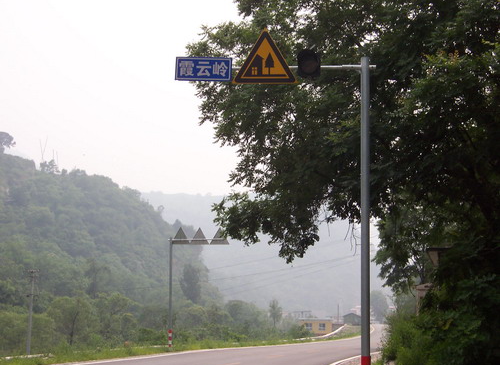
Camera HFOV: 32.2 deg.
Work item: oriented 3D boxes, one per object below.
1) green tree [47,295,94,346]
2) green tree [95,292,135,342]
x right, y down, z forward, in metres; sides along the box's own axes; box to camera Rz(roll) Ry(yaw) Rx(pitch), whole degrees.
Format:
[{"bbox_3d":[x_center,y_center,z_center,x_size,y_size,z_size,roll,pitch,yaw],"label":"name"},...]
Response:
[{"bbox_3d":[-11.600,9.010,56.000,3.100,3.390,3.100,0,-9,0],"label":"green tree"},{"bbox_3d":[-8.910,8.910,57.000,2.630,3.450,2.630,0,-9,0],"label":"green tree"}]

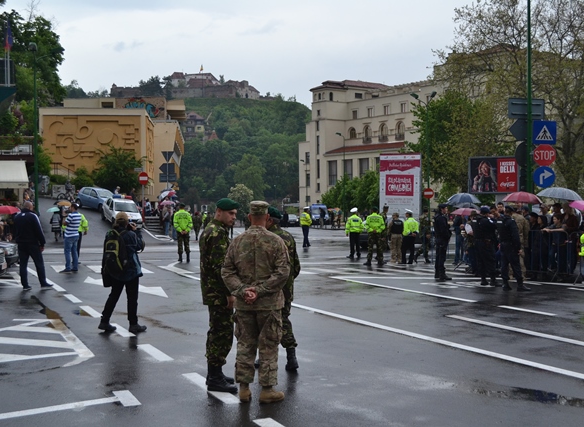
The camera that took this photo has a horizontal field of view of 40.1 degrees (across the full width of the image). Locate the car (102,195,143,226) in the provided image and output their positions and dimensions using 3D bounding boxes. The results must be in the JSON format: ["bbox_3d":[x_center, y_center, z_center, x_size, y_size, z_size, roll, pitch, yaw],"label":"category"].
[{"bbox_3d":[-10.020,-0.090,47.500,1.740,1.600,4.250,3,8,-23],"label":"car"}]

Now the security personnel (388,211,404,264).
[{"bbox_3d":[3.471,0.779,26.500,0.520,1.690,0.350,0,0,-9],"label":"security personnel"}]

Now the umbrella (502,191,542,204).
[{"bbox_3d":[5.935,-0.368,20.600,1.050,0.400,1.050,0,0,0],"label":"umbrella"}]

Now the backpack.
[{"bbox_3d":[-2.489,0.567,11.250,0.350,0.640,0.260,0,1,34],"label":"backpack"}]

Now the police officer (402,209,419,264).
[{"bbox_3d":[3.732,0.734,25.200,0.520,1.760,0.360,0,1,-32],"label":"police officer"}]

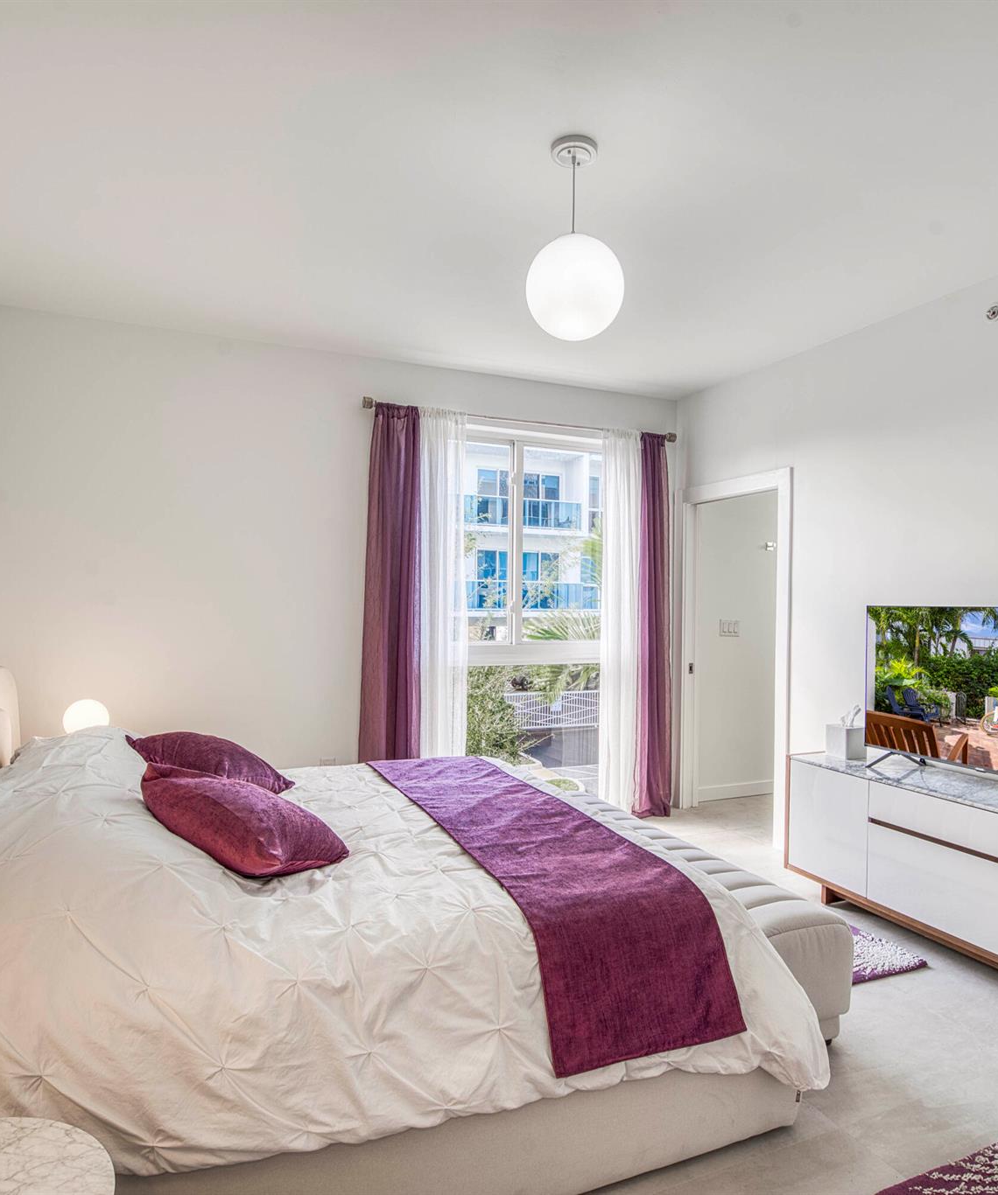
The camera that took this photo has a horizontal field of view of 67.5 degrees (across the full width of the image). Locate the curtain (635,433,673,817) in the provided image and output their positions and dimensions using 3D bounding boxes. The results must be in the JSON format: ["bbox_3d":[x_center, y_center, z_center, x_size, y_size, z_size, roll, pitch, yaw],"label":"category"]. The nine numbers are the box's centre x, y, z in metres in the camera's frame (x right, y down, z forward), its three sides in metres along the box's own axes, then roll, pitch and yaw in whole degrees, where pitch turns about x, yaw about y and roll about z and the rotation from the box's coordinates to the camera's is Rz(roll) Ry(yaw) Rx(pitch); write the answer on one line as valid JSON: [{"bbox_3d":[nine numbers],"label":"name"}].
[{"bbox_3d":[1.000,0.175,4.846,0.290,2.460,0.120,0,0,-24],"label":"curtain"}]

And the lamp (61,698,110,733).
[{"bbox_3d":[-1.830,0.662,3.323,0.184,0.410,0.184,0,0,-24],"label":"lamp"}]

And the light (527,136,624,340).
[{"bbox_3d":[0.230,-1.065,2.254,0.297,0.570,0.297,0,0,0],"label":"light"}]

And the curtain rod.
[{"bbox_3d":[0.217,-1.050,4.508,2.090,0.055,0.075,0,0,-24],"label":"curtain rod"}]

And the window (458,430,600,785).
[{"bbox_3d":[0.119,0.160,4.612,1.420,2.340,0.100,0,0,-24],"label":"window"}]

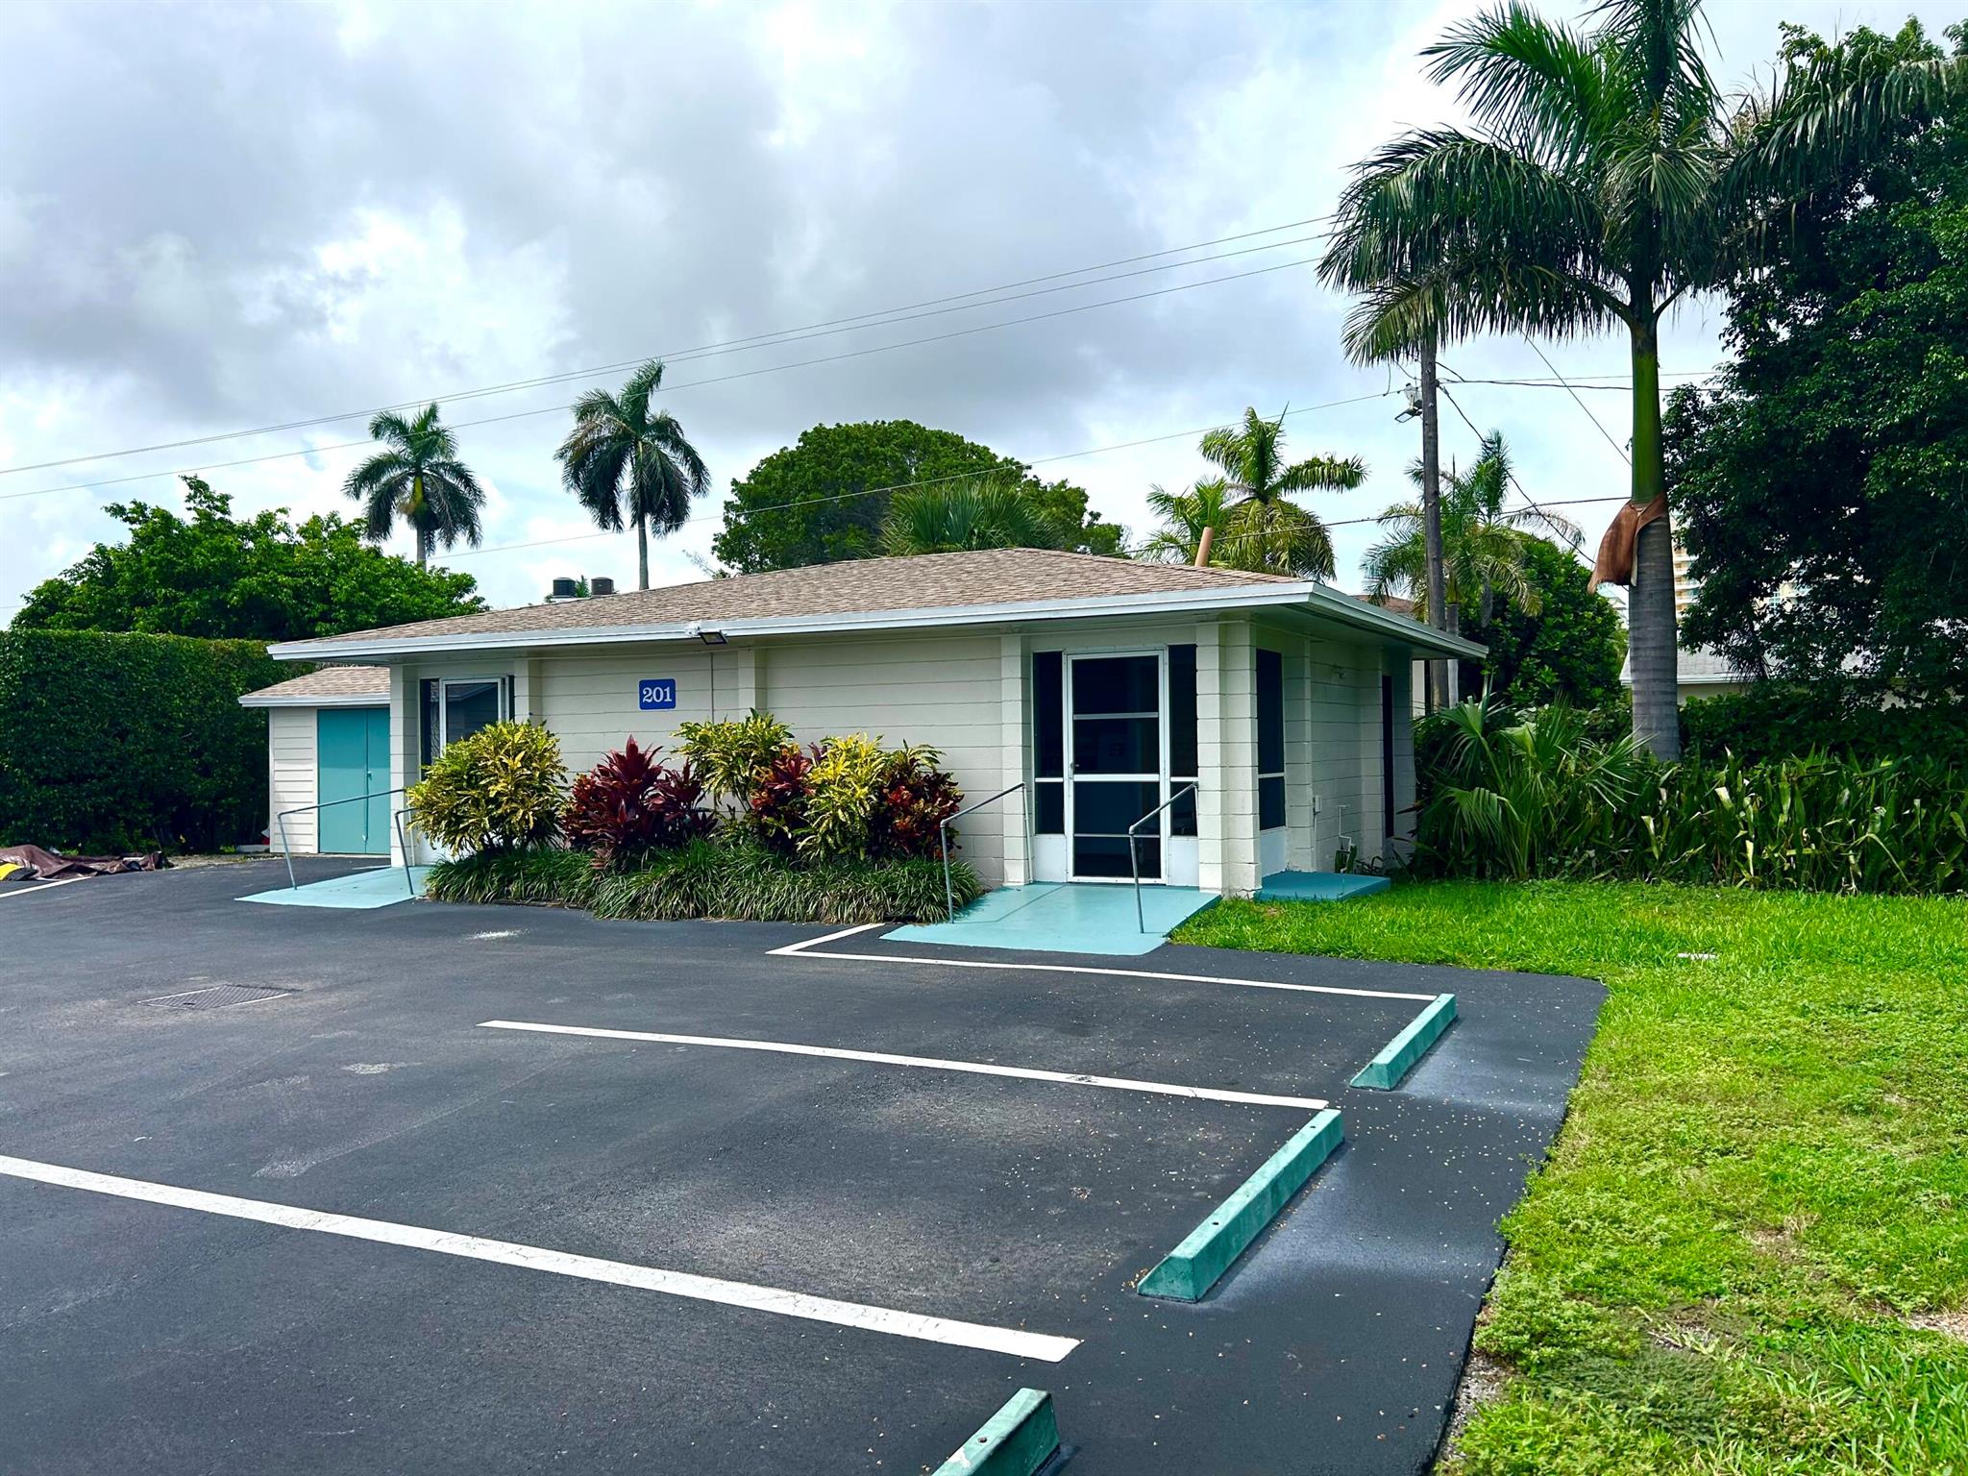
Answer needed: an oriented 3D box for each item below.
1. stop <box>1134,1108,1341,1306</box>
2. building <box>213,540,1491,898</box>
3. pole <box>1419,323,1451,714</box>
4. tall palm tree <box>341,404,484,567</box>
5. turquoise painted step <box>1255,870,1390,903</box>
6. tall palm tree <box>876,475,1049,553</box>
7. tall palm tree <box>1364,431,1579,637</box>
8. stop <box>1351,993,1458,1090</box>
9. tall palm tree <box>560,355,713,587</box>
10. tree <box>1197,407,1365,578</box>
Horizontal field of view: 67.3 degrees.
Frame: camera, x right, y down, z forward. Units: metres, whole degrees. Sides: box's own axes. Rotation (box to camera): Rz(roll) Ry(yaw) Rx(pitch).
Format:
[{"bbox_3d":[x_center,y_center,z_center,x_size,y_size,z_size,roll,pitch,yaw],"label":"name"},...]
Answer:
[{"bbox_3d":[0.901,1.467,4.847,0.175,0.120,1.810,-1,0,27],"label":"stop"},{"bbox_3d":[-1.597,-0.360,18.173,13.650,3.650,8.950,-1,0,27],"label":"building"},{"bbox_3d":[7.301,-3.678,24.000,0.280,10.346,0.280,-1,0,27],"label":"pole"},{"bbox_3d":[-19.611,-4.723,50.958,5.000,13.631,5.000,-1,0,0],"label":"tall palm tree"},{"bbox_3d":[2.771,1.296,12.429,0.920,0.125,1.900,-1,0,27],"label":"turquoise painted step"},{"bbox_3d":[-0.294,-1.487,25.980,3.600,6.303,3.600,-1,0,0],"label":"tall palm tree"},{"bbox_3d":[9.806,-2.364,29.976,4.400,7.723,4.400,-1,0,0],"label":"tall palm tree"},{"bbox_3d":[2.088,1.466,7.261,0.180,0.120,1.850,-1,0,27],"label":"stop"},{"bbox_3d":[-11.258,-5.176,47.956,5.100,14.263,5.100,-1,0,0],"label":"tall palm tree"},{"bbox_3d":[7.443,-3.444,37.969,4.600,10.148,4.600,-1,0,0],"label":"tree"}]

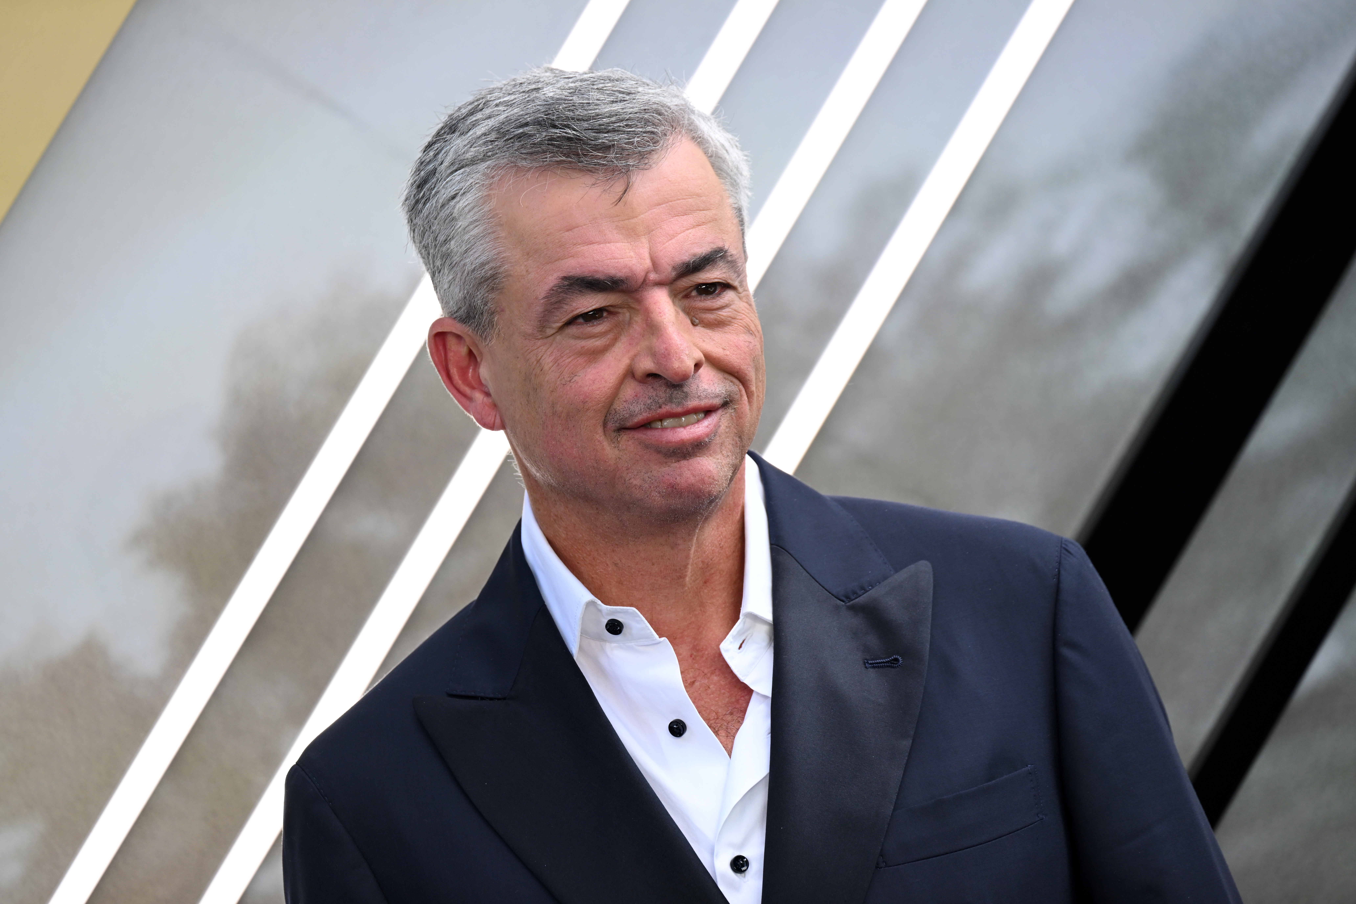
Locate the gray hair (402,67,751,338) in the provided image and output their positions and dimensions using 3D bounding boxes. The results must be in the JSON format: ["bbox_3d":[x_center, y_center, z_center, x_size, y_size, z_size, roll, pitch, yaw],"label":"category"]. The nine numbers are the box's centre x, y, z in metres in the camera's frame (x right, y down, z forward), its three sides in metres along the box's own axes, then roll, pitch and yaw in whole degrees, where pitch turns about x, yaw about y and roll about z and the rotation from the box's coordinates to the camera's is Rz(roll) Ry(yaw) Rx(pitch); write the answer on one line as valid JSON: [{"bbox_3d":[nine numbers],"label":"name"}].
[{"bbox_3d":[-0.046,-0.110,7.250,0.168,0.175,0.200,-14,1,-26],"label":"gray hair"}]

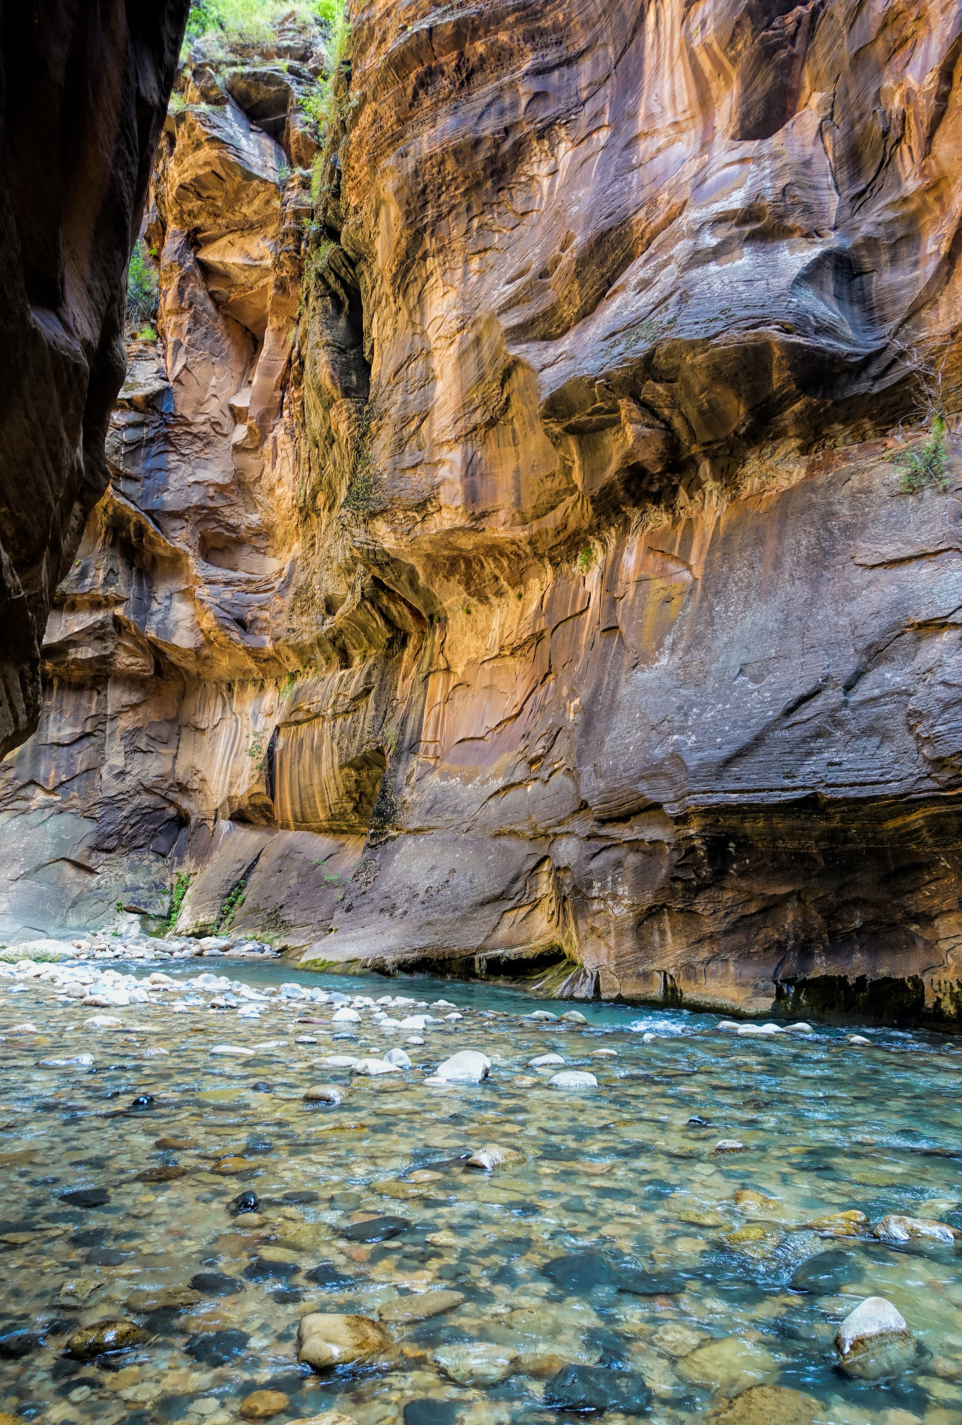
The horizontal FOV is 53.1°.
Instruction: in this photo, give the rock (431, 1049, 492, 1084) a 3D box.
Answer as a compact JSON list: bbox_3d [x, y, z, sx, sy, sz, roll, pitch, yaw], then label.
[{"bbox_3d":[-0.118,2.405,6.518,0.374,0.214,0.281,0,-9,-1],"label":"rock"}]

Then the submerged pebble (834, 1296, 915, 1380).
[{"bbox_3d":[1.171,1.862,2.863,0.226,0.200,0.203,-3,-10,20],"label":"submerged pebble"}]

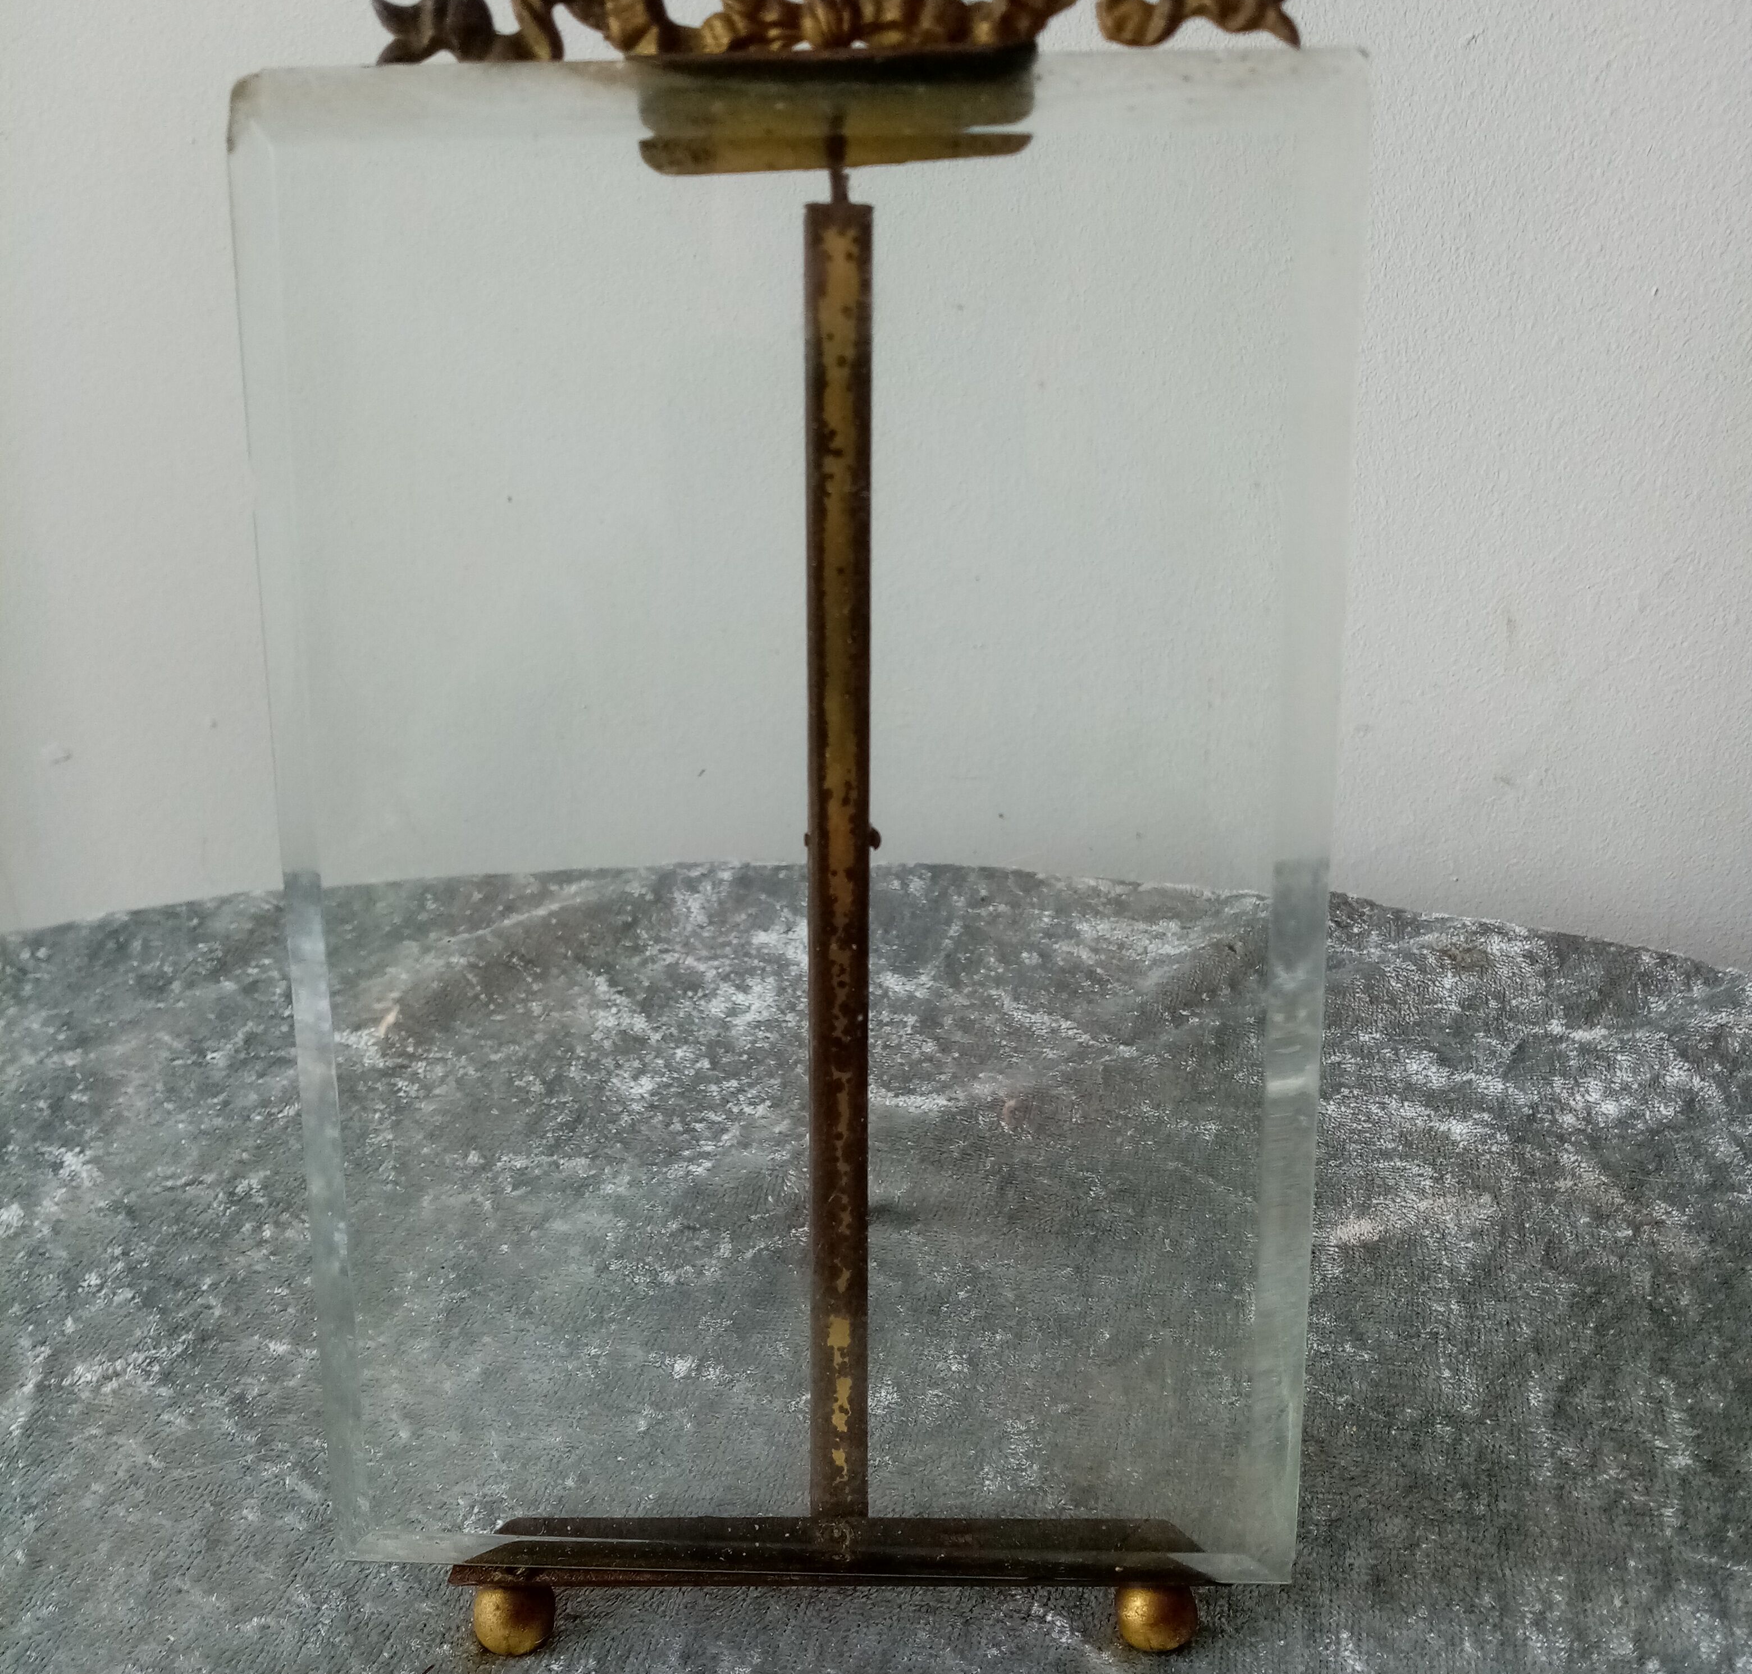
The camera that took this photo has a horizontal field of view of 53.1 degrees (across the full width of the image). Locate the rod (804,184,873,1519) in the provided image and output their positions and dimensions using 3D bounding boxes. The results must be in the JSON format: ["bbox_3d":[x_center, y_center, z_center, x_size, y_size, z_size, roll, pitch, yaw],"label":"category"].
[{"bbox_3d":[-0.004,0.009,0.203,0.007,0.158,0.005,0,13,0],"label":"rod"}]

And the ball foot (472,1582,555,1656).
[{"bbox_3d":[-0.045,0.096,0.216,0.010,0.010,0.010,0,27,0],"label":"ball foot"}]

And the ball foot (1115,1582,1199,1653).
[{"bbox_3d":[0.035,0.096,0.216,0.010,0.010,0.010,0,27,0],"label":"ball foot"}]

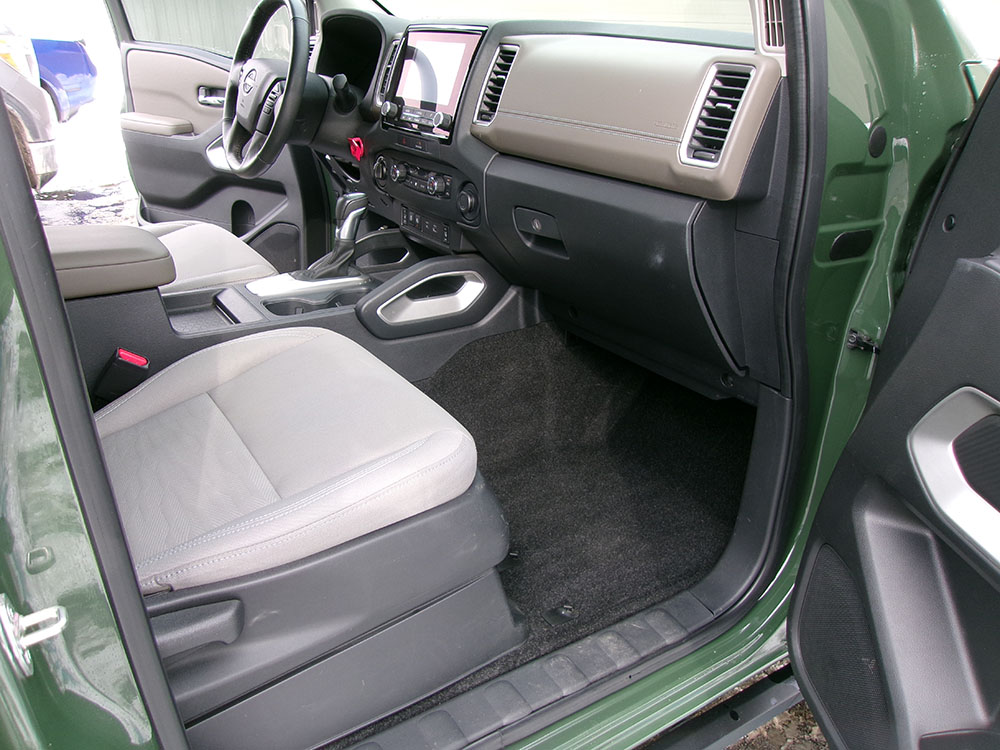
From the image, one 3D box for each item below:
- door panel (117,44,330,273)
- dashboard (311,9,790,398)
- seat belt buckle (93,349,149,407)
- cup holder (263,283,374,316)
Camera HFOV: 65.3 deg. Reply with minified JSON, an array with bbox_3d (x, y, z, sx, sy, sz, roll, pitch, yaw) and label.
[{"bbox_3d":[-0.898,-0.667,2.464,0.890,0.660,0.120,17,28,31],"label":"door panel"},{"bbox_3d":[0.018,-0.428,1.529,0.460,0.510,1.450,-14,28,-32],"label":"dashboard"},{"bbox_3d":[-0.538,0.014,1.105,0.050,0.085,0.032,26,4,-41],"label":"seat belt buckle"},{"bbox_3d":[-0.312,-0.097,1.371,0.200,0.075,0.105,-14,28,-32],"label":"cup holder"}]

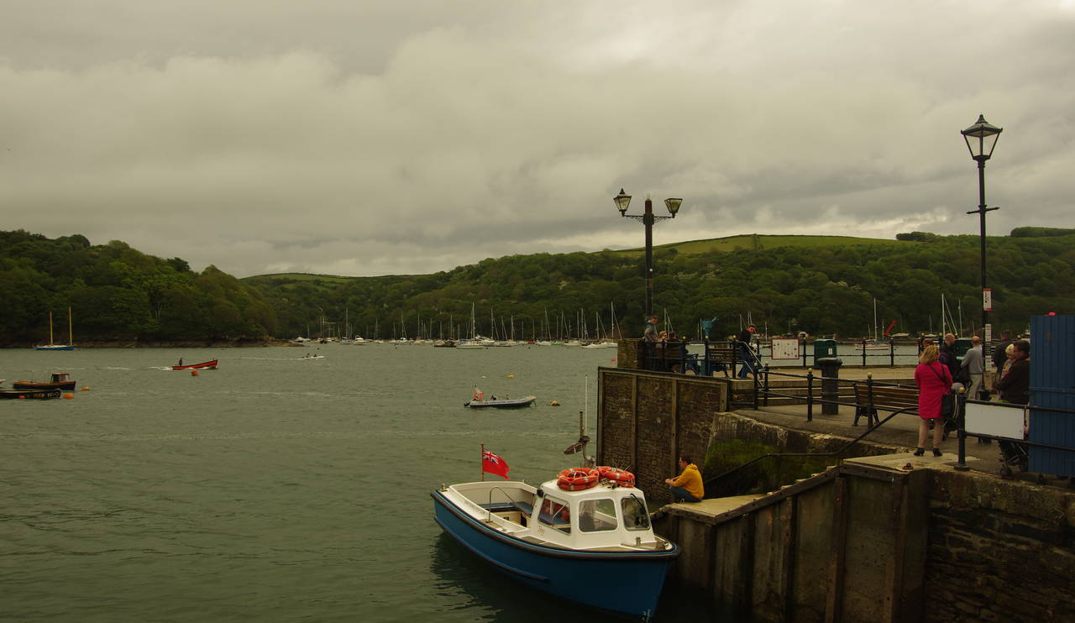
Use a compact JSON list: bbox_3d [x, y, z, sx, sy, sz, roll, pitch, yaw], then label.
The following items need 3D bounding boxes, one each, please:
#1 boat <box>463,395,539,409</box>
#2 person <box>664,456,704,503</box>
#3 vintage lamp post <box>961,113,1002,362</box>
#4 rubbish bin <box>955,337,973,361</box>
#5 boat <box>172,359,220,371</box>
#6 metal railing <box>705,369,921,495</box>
[{"bbox_3d":[-2.171,5.301,47.689,4.200,0.800,1.700,0,-1,-5],"label":"boat"},{"bbox_3d":[2.696,3.121,14.725,0.720,0.950,0.500,0,-2,18],"label":"person"},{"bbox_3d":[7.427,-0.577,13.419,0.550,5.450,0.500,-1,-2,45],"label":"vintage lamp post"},{"bbox_3d":[15.391,1.468,28.972,0.700,1.000,0.650,0,-1,9],"label":"rubbish bin"},{"bbox_3d":[-40.646,6.349,95.318,5.600,1.200,1.800,0,-1,-6],"label":"boat"},{"bbox_3d":[5.244,2.291,15.262,1.600,2.100,4.900,1,-2,-25],"label":"metal railing"}]

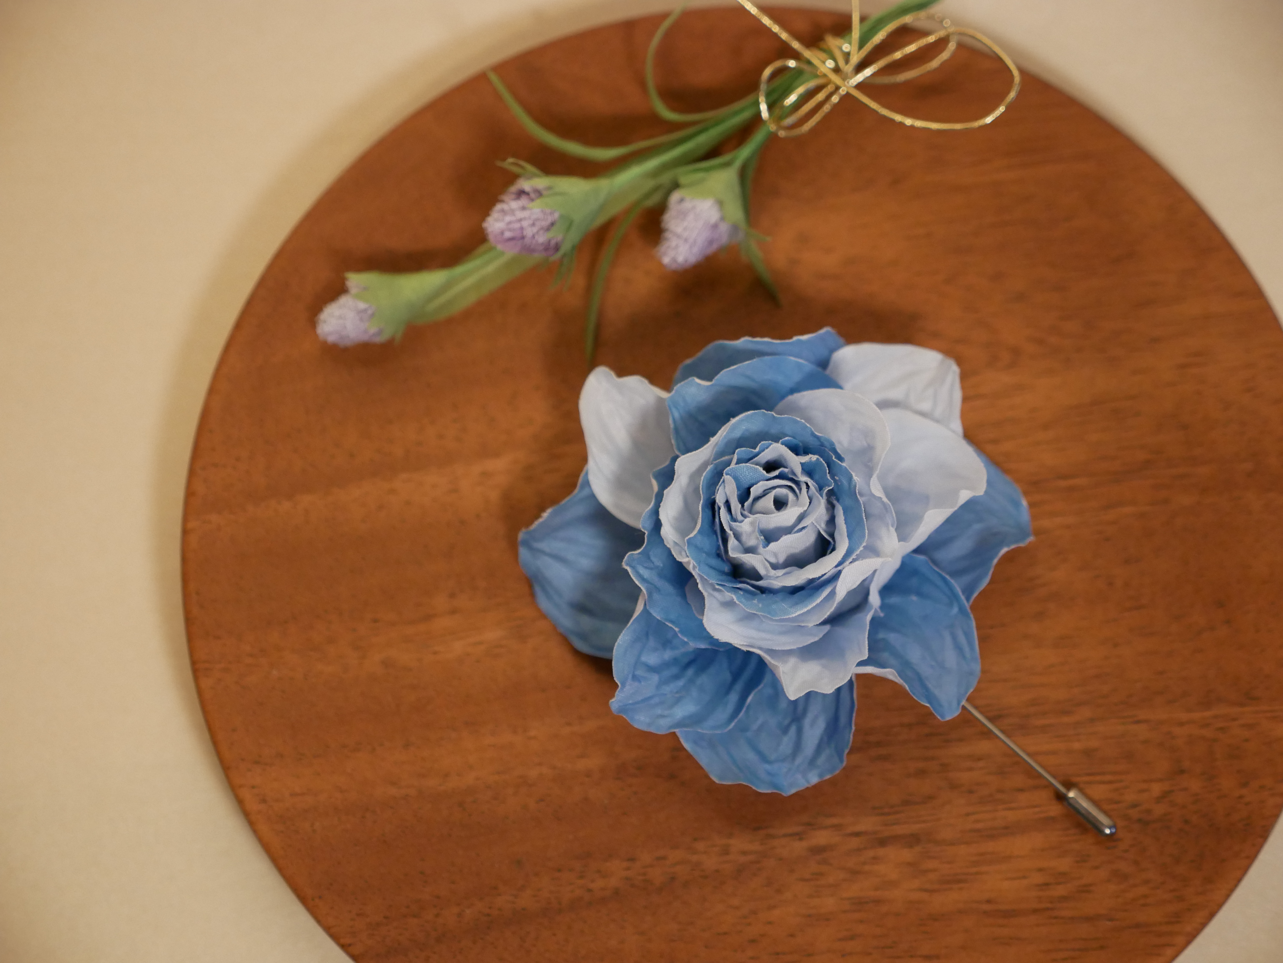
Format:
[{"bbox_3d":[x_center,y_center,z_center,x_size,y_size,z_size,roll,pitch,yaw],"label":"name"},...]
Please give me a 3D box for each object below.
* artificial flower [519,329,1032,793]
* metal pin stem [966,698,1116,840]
[{"bbox_3d":[0.027,0.014,0.533,0.107,0.048,0.096,0,74,1],"label":"artificial flower"},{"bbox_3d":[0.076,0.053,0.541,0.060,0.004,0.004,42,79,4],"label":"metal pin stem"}]

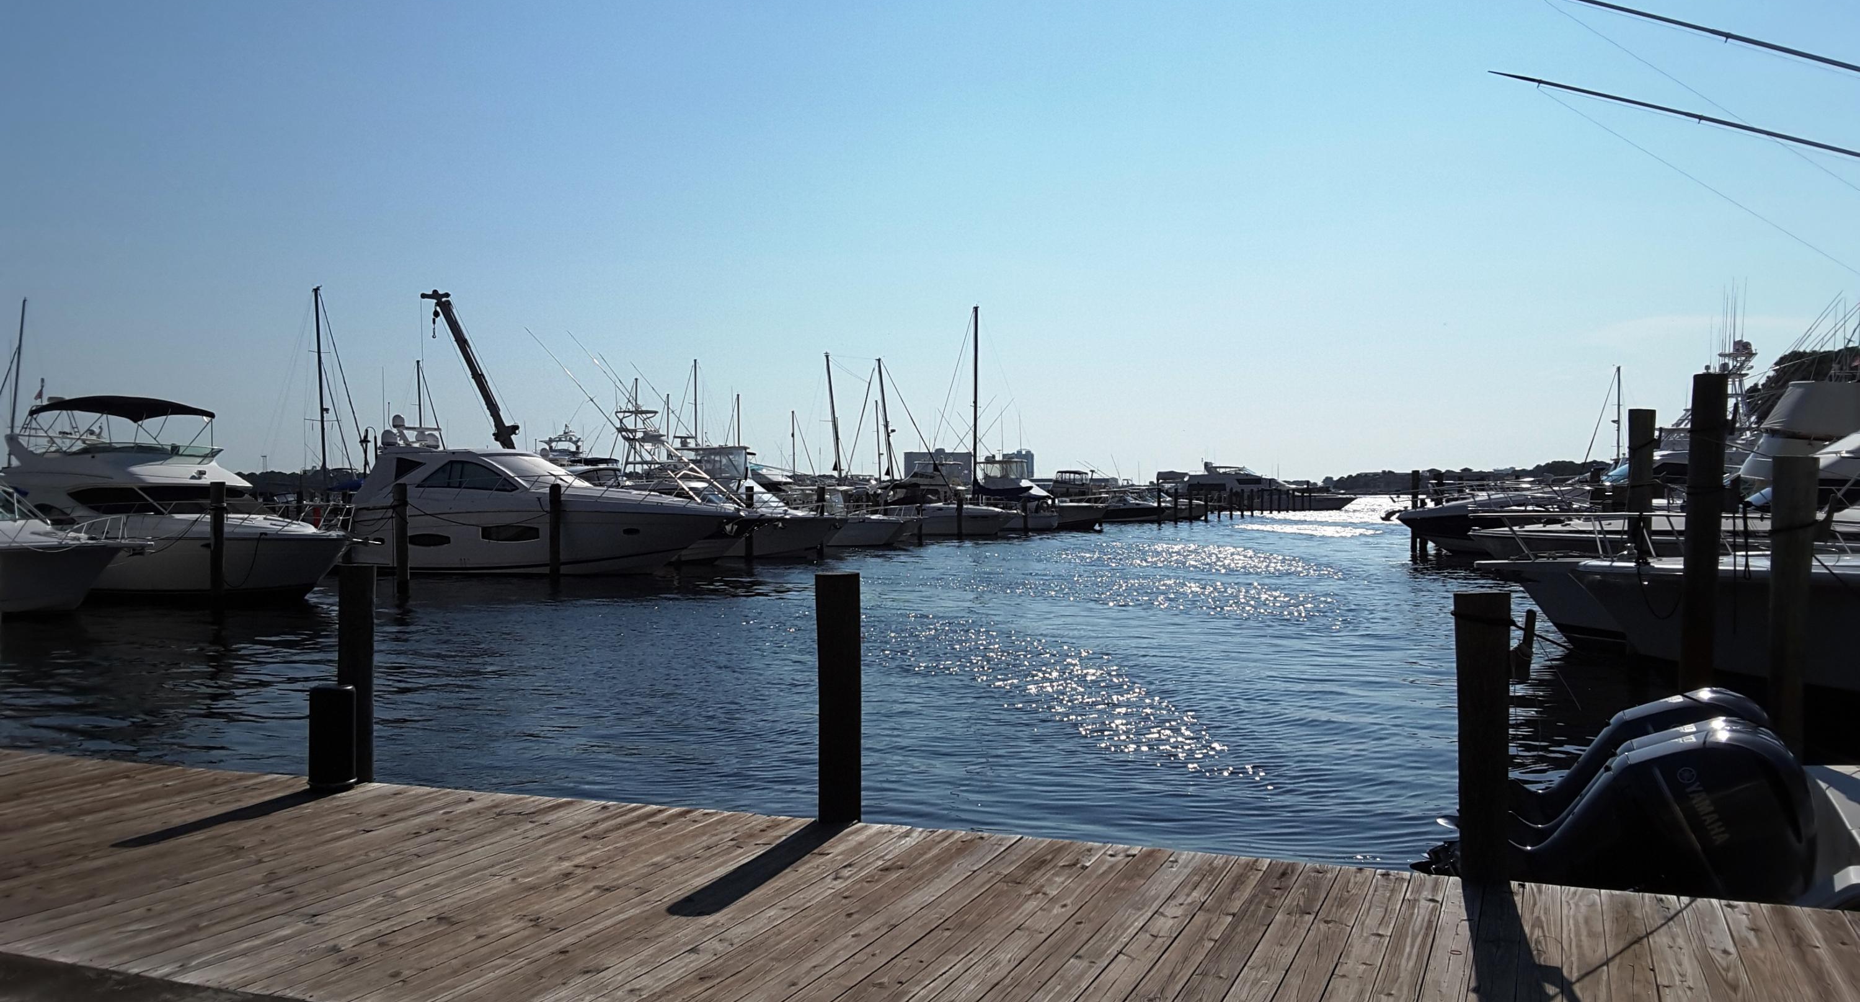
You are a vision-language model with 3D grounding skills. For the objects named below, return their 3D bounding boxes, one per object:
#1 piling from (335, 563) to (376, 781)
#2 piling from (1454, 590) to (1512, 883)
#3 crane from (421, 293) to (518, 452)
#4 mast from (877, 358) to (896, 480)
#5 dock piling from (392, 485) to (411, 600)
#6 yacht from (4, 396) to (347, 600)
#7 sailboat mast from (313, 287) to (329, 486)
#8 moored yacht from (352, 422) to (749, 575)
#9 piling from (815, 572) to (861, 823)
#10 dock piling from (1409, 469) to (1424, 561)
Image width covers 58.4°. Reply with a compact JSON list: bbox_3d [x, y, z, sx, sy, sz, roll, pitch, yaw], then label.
[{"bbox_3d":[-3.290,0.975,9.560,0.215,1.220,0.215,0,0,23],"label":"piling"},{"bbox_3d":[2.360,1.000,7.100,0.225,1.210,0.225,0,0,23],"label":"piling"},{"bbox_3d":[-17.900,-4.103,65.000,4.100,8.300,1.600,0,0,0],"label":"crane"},{"bbox_3d":[-2.600,-4.020,98.000,0.200,8.650,0.200,-5,0,22],"label":"mast"},{"bbox_3d":[-12.960,0.945,40.800,0.290,2.780,0.290,0,0,23],"label":"dock piling"},{"bbox_3d":[-18.700,-0.167,41.000,13.000,5.000,4.200,0,0,22],"label":"yacht"},{"bbox_3d":[-31.000,-5.300,85.000,0.200,11.300,0.200,-3,0,22],"label":"sailboat mast"},{"bbox_3d":[-12.100,-0.193,52.800,13.600,4.900,4.300,0,0,22],"label":"moored yacht"},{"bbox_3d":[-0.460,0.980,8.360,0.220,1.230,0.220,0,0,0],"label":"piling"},{"bbox_3d":[18.900,0.484,64.800,0.290,3.390,0.290,0,0,23],"label":"dock piling"}]

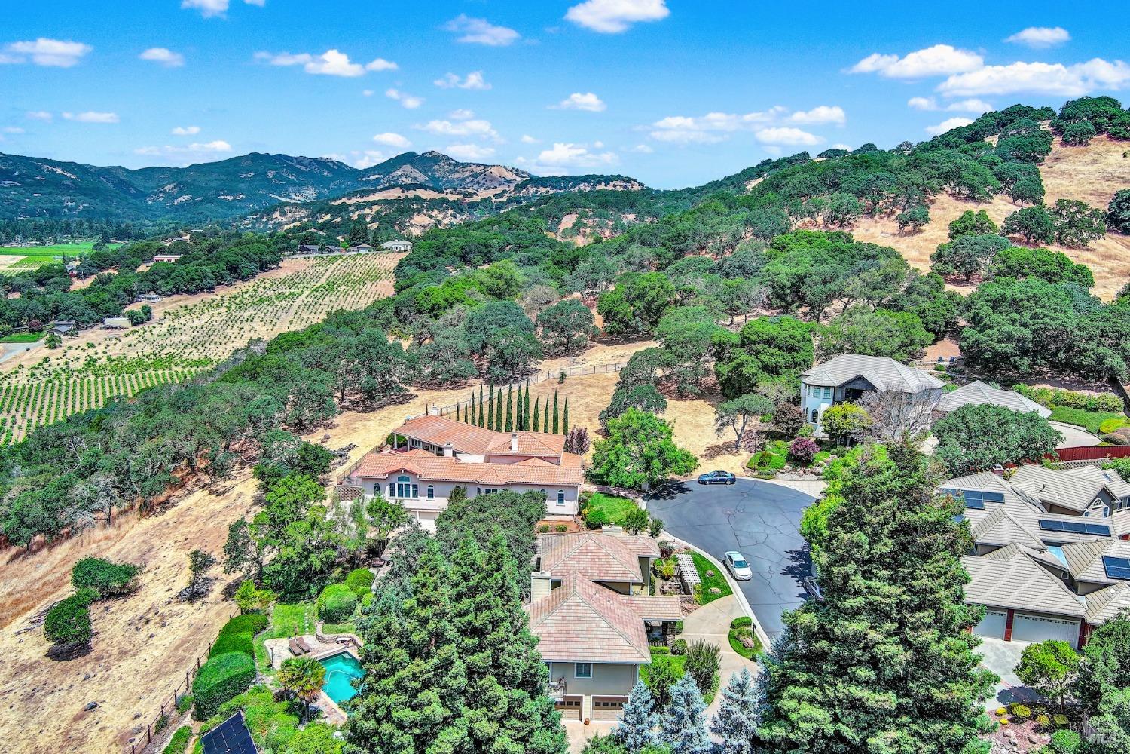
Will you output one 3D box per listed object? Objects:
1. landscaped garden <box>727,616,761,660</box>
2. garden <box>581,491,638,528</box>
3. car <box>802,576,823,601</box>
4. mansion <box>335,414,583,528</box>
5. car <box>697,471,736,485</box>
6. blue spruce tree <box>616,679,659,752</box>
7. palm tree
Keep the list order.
[{"bbox_3d":[14.824,21.548,75.950,2.500,0.700,7.500,1,11,0],"label":"landscaped garden"},{"bbox_3d":[5.303,14.992,106.598,6.600,1.500,12.000,1,11,0],"label":"garden"},{"bbox_3d":[23.816,19.514,84.790,1.820,1.470,4.650,1,11,-2],"label":"car"},{"bbox_3d":[-11.828,11.338,117.874,27.500,7.700,28.500,2,11,3],"label":"mansion"},{"bbox_3d":[19.593,13.089,117.481,4.750,1.440,1.830,1,11,-3],"label":"car"},{"bbox_3d":[5.594,25.471,69.210,3.300,6.010,3.300,1,11,0],"label":"blue spruce tree"},{"bbox_3d":[-20.742,24.524,71.674,3.500,4.900,3.500,1,11,0],"label":"palm tree"}]

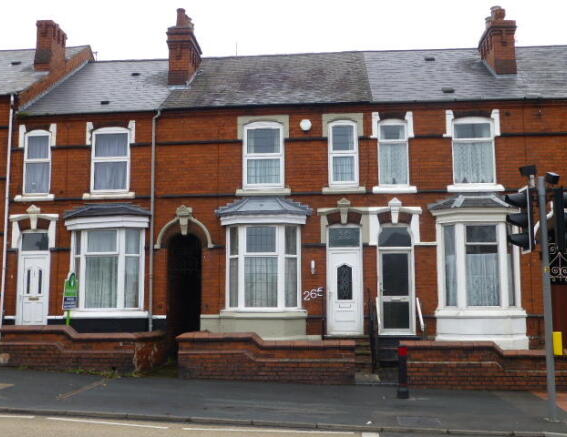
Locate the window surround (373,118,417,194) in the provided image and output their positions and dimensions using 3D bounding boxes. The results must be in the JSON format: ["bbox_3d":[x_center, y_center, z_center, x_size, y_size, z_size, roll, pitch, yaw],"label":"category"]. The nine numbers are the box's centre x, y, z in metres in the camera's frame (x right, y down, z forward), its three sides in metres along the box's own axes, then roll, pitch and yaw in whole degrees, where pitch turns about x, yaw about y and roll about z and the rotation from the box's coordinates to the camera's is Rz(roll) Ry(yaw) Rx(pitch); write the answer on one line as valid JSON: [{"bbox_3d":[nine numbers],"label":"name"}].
[{"bbox_3d":[2.687,-1.515,15.950,1.049,1.871,0.200,-1,-7,6],"label":"window surround"}]

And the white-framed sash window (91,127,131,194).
[{"bbox_3d":[-4.388,-1.496,16.732,1.049,1.711,0.120,-1,-7,6],"label":"white-framed sash window"}]

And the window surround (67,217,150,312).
[{"bbox_3d":[-4.537,1.221,16.466,2.230,2.470,0.670,-1,-7,5],"label":"window surround"}]

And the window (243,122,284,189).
[{"bbox_3d":[-0.483,-1.566,16.342,1.042,1.734,0.120,-1,-7,6],"label":"window"}]

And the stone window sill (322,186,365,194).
[{"bbox_3d":[1.520,-0.676,16.462,1.060,0.160,0.200,-1,-7,5],"label":"stone window sill"}]

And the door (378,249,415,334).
[{"bbox_3d":[2.689,1.753,15.623,0.855,2.003,0.100,-1,-7,6],"label":"door"}]

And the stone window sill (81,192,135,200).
[{"bbox_3d":[-4.360,-0.541,16.526,1.310,0.170,0.200,-1,-7,6],"label":"stone window sill"}]

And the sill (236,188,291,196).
[{"bbox_3d":[-0.475,-0.625,16.140,1.310,0.170,0.200,-1,-7,6],"label":"sill"}]

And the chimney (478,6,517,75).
[{"bbox_3d":[6.162,-4.896,18.928,0.670,2.160,1.840,-1,-7,5],"label":"chimney"}]

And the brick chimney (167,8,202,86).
[{"bbox_3d":[-2.935,-4.882,19.778,0.740,2.430,1.800,-1,-7,5],"label":"brick chimney"}]

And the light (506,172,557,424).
[{"bbox_3d":[3.830,1.109,10.208,0.580,3.903,0.450,-1,-7,6],"label":"light"}]

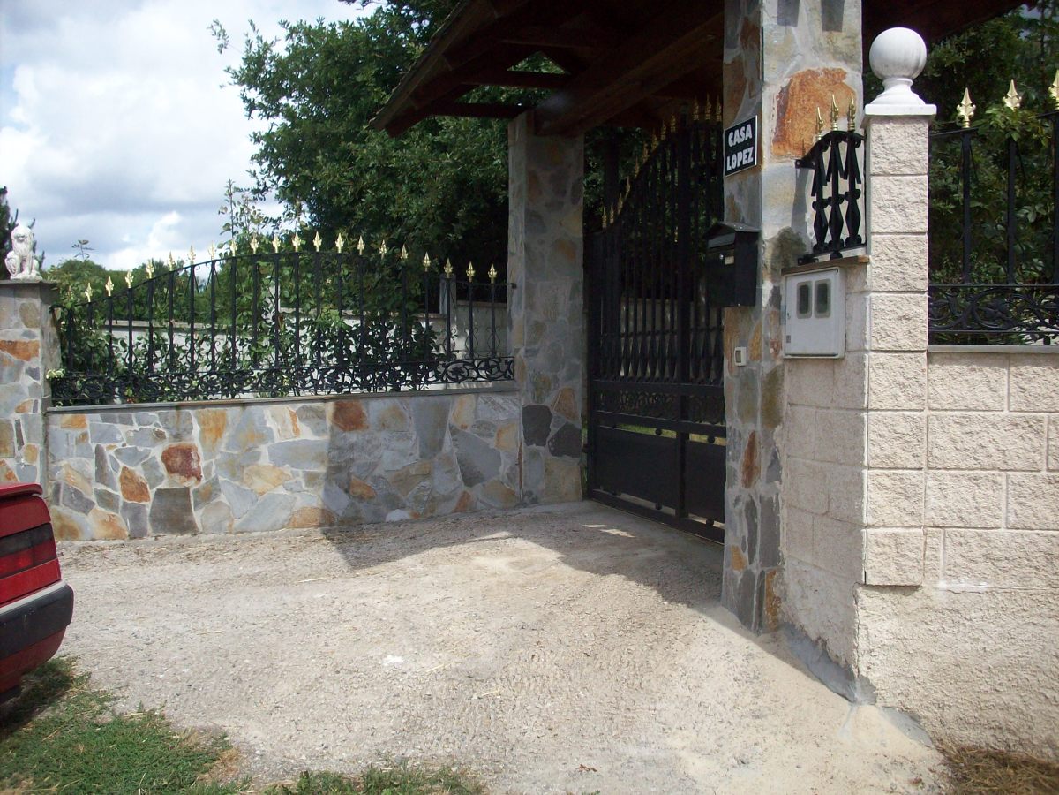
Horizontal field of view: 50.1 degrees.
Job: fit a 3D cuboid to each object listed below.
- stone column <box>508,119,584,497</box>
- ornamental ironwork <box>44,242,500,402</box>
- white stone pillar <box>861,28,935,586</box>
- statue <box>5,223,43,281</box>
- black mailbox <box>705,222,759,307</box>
[{"bbox_3d":[0.111,-0.613,7.835,0.420,2.655,0.400,0,2,-16],"label":"stone column"},{"bbox_3d":[-1.783,-0.548,7.968,3.370,1.170,0.060,0,2,7],"label":"ornamental ironwork"},{"bbox_3d":[1.273,-0.320,3.927,0.240,1.930,0.240,1,2,8],"label":"white stone pillar"},{"bbox_3d":[-3.625,-1.034,8.124,0.230,0.410,0.280,0,2,-25],"label":"statue"},{"bbox_3d":[0.815,-0.525,4.546,0.115,0.320,0.265,0,2,-16],"label":"black mailbox"}]

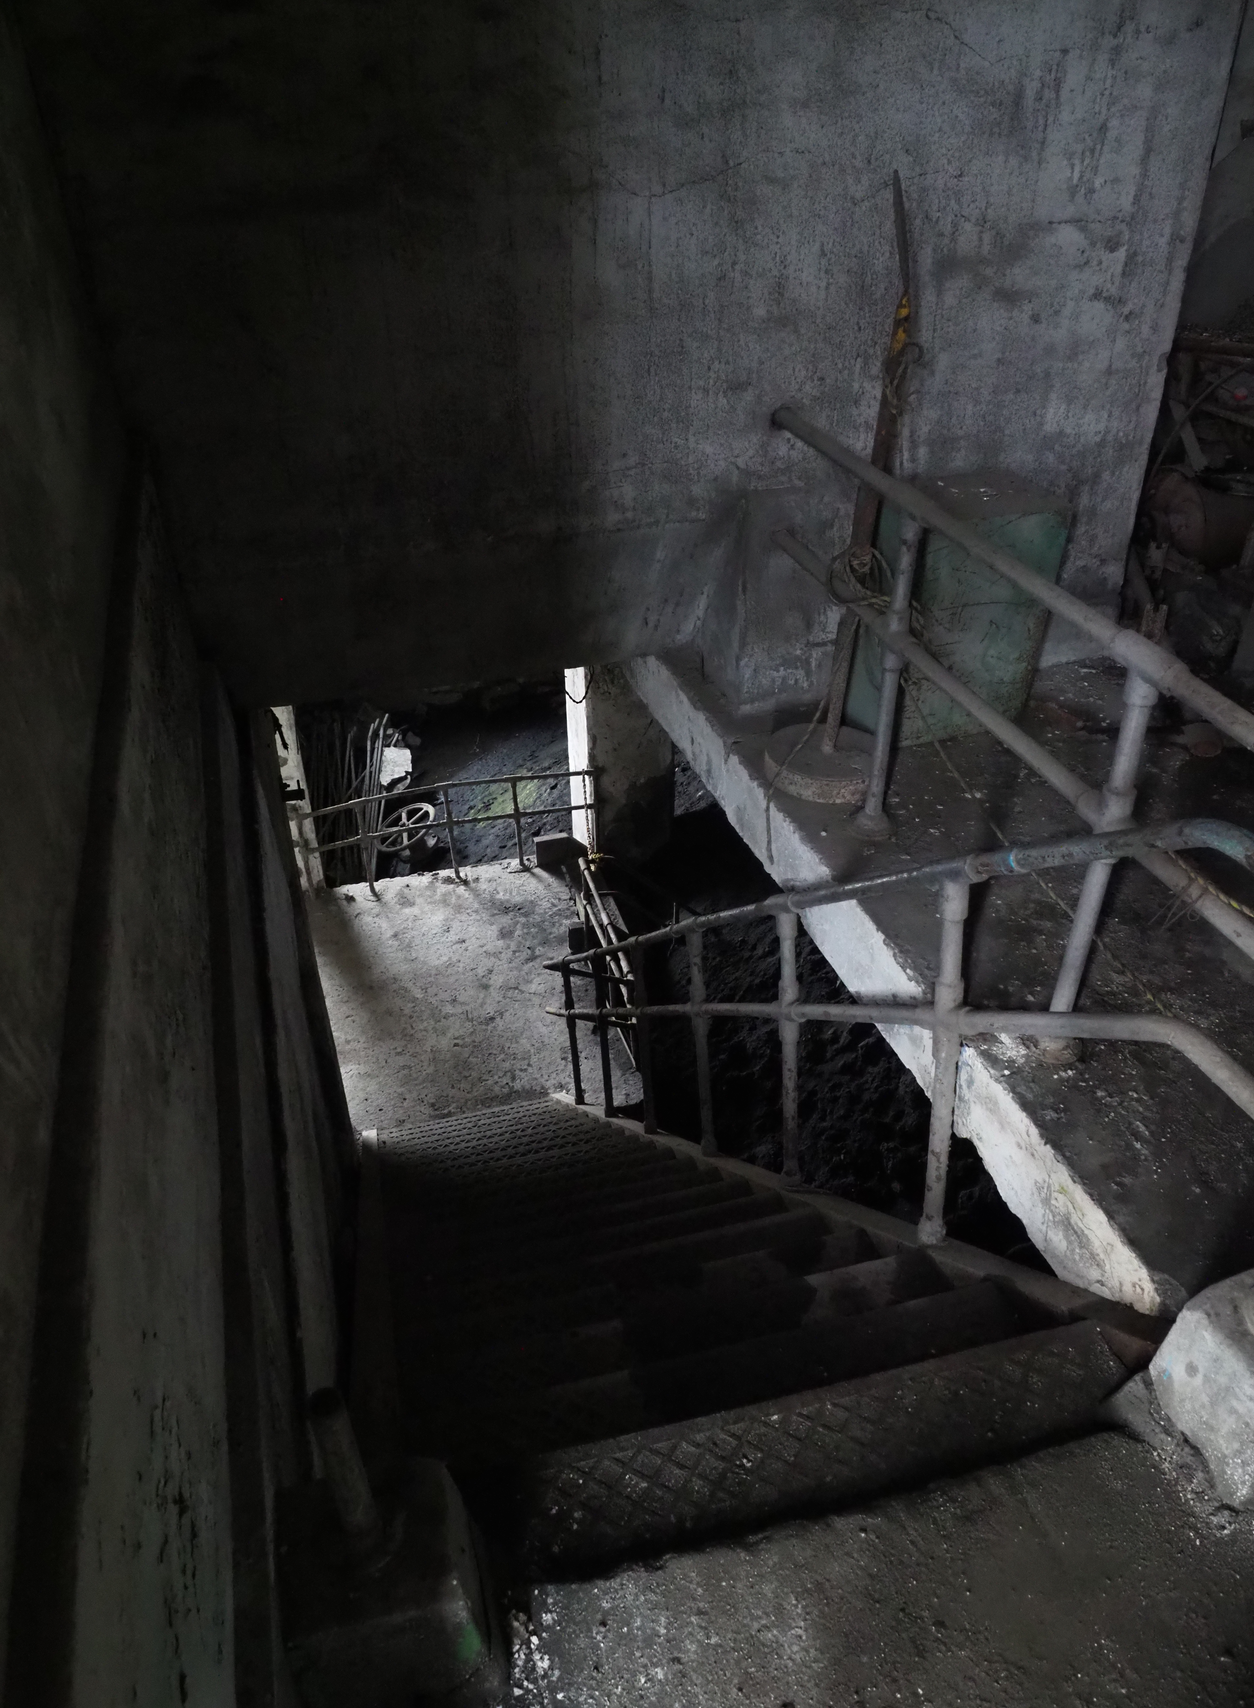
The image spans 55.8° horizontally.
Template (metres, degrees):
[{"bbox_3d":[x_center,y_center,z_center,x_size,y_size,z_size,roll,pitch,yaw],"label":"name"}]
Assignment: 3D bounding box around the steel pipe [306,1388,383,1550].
[{"bbox_3d":[-0.334,0.740,1.411,0.044,0.274,0.044,-11,31,-13],"label":"steel pipe"}]

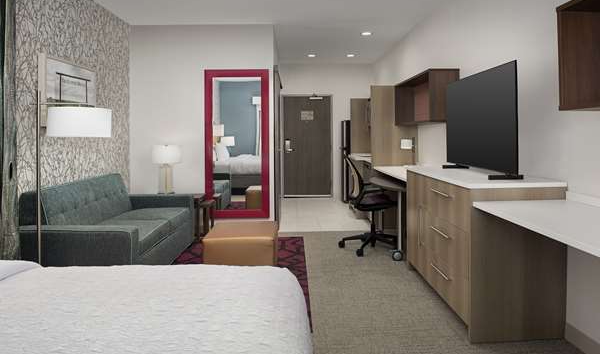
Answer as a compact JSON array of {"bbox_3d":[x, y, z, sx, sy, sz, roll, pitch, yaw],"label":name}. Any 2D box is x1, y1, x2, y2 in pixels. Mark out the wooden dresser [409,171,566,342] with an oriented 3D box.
[{"bbox_3d":[1.249,0.422,2.965,0.550,0.900,1.330,0,4,-1],"label":"wooden dresser"}]

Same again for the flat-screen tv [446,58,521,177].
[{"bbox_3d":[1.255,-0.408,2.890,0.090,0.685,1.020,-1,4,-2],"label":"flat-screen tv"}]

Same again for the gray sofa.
[{"bbox_3d":[-1.512,0.433,3.455,0.770,0.820,1.650,0,4,-1],"label":"gray sofa"}]

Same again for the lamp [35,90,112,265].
[{"bbox_3d":[-1.393,0.215,2.415,0.520,1.470,0.390,0,4,-1],"label":"lamp"}]

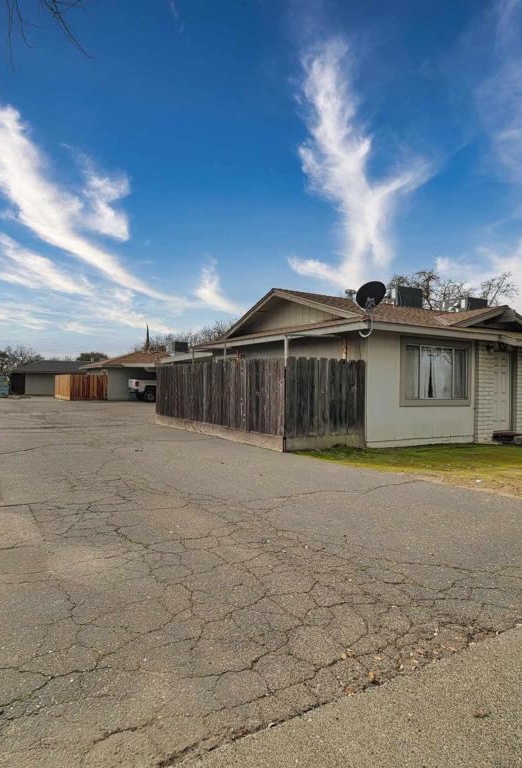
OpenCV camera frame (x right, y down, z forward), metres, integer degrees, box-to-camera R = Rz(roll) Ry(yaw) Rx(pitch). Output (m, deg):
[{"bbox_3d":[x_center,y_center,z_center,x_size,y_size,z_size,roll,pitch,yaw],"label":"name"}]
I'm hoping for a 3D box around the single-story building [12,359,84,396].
[{"bbox_3d":[-21.249,-0.684,52.676,12.000,3.650,6.600,1,0,-32],"label":"single-story building"}]

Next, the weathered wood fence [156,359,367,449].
[{"bbox_3d":[-0.500,0.354,11.758,1.980,1.730,6.750,1,0,-32],"label":"weathered wood fence"}]

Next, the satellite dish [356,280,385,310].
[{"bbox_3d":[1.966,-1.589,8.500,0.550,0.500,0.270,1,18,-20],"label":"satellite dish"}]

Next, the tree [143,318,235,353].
[{"bbox_3d":[-7.098,-2.752,50.013,10.000,8.200,8.500,1,0,-32],"label":"tree"}]

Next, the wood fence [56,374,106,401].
[{"bbox_3d":[-13.021,0.253,34.082,2.350,1.700,6.300,1,0,-32],"label":"wood fence"}]

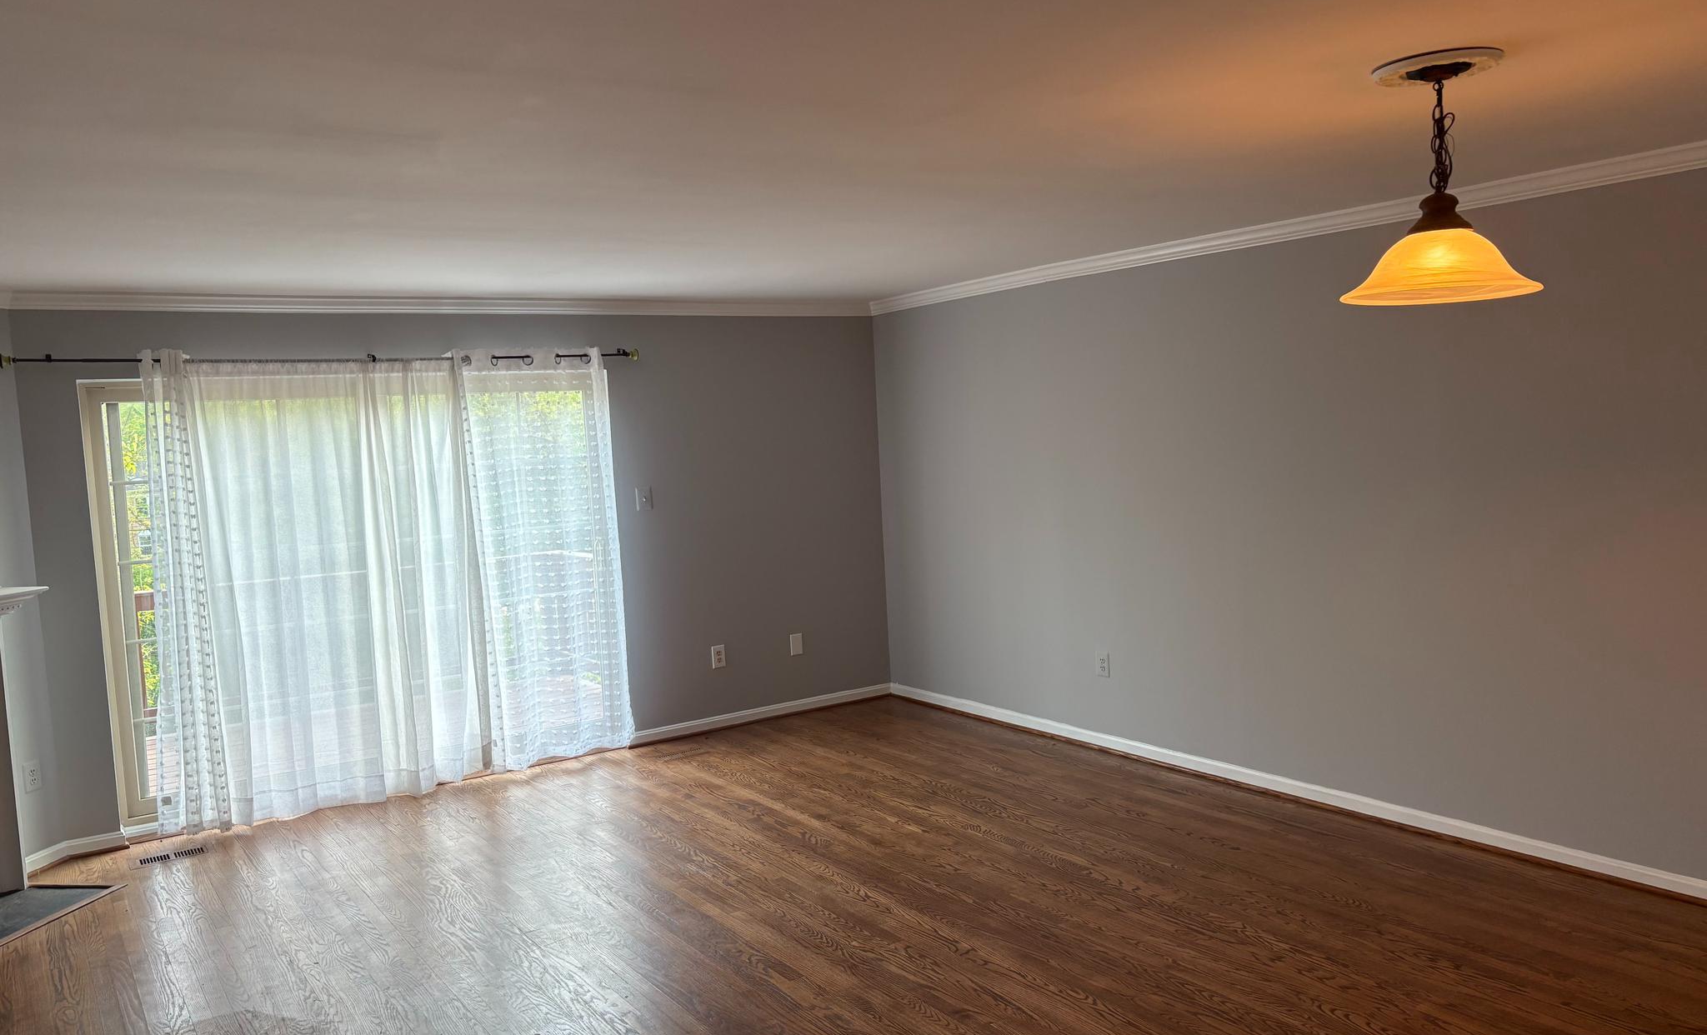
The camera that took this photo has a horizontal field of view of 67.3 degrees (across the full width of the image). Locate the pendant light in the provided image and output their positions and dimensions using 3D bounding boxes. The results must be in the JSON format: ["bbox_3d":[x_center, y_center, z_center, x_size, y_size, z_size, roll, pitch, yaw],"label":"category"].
[{"bbox_3d":[1.270,-0.730,2.785,0.405,0.513,0.405,-6,5,-33],"label":"pendant light"}]

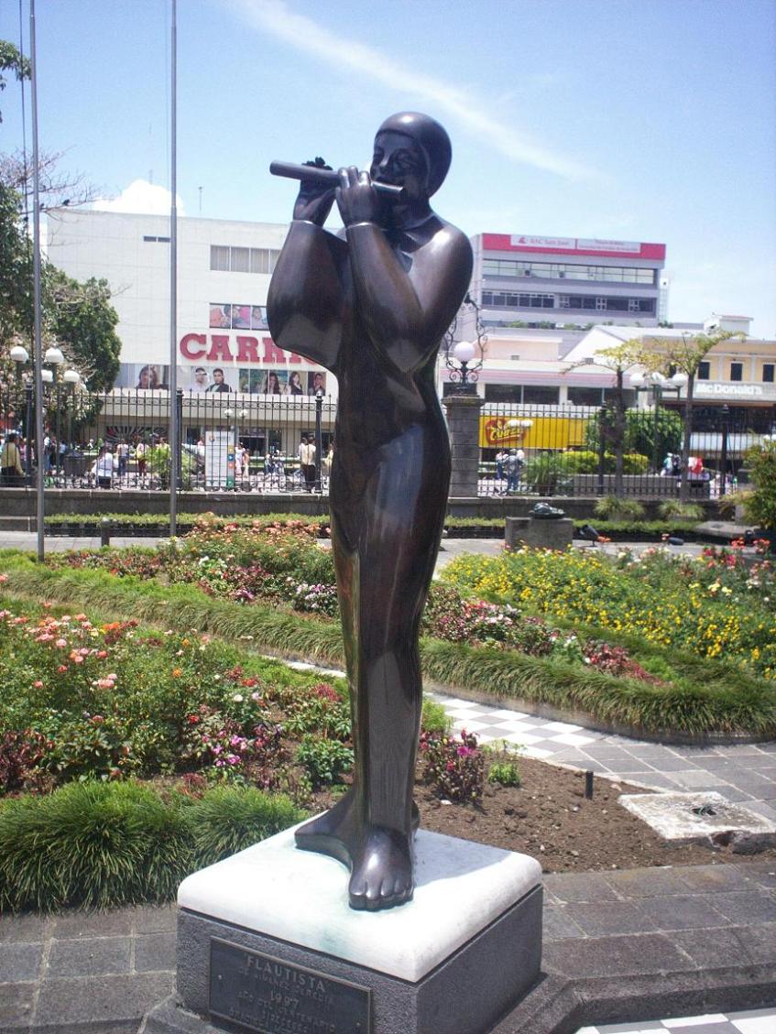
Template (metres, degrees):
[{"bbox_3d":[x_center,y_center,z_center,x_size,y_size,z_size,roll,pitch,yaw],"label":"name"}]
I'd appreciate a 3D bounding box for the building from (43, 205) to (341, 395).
[{"bbox_3d":[-12.880,-11.330,76.843,20.404,16.081,17.000,0,3,-12],"label":"building"}]

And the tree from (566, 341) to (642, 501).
[{"bbox_3d":[4.847,-2.053,23.717,1.800,3.582,1.800,0,3,-12],"label":"tree"}]

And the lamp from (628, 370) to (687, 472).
[{"bbox_3d":[8.386,-2.909,33.381,1.750,3.200,1.700,2,3,12],"label":"lamp"}]

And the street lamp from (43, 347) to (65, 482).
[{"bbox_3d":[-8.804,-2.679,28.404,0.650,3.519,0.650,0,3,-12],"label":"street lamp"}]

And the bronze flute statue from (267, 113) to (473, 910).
[{"bbox_3d":[-0.039,-0.060,3.062,0.550,2.146,0.614,3,4,36],"label":"bronze flute statue"}]

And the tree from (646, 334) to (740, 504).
[{"bbox_3d":[6.683,-2.142,23.711,2.100,3.841,2.000,0,3,-12],"label":"tree"}]

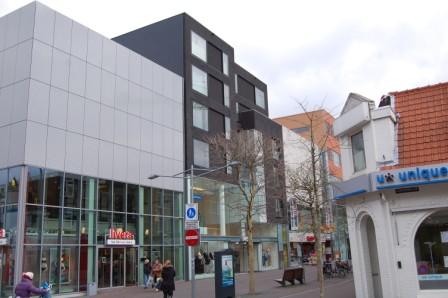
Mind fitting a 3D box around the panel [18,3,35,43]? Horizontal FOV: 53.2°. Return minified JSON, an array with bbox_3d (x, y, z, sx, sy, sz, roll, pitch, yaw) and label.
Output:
[{"bbox_3d":[-10.560,-6.724,24.118,1.370,2.221,0.100,-9,-15,29],"label":"panel"}]

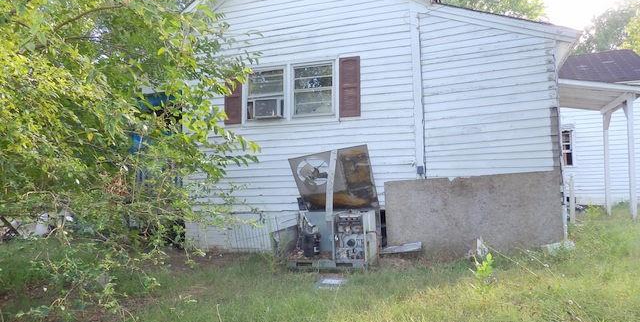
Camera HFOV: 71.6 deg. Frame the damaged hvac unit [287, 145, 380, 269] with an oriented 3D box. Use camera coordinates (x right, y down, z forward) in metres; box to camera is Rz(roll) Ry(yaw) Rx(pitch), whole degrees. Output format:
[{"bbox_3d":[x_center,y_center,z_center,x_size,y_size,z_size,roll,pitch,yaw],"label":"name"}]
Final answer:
[{"bbox_3d":[0.209,0.643,6.273,1.100,1.600,0.850,-2,-8,19],"label":"damaged hvac unit"}]

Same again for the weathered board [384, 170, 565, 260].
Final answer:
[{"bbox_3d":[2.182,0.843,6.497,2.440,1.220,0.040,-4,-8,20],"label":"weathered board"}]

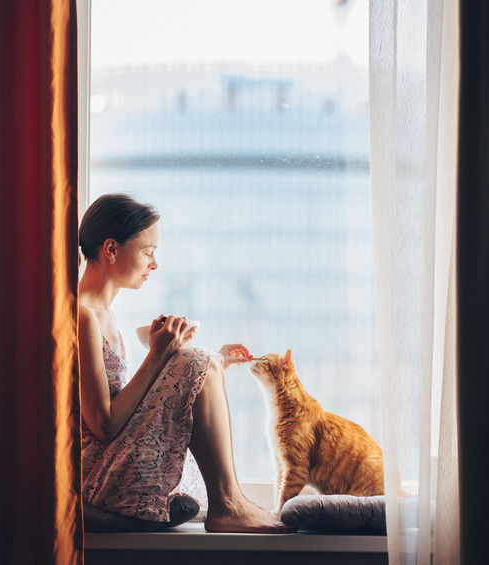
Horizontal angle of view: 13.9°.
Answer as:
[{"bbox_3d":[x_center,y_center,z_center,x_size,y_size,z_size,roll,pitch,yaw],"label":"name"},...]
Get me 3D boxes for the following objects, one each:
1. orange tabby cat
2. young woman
[{"bbox_3d":[0.220,0.385,5.200,0.410,0.425,0.190,0,0,0],"label":"orange tabby cat"},{"bbox_3d":[-0.188,0.208,5.130,0.635,0.875,0.450,0,0,6],"label":"young woman"}]

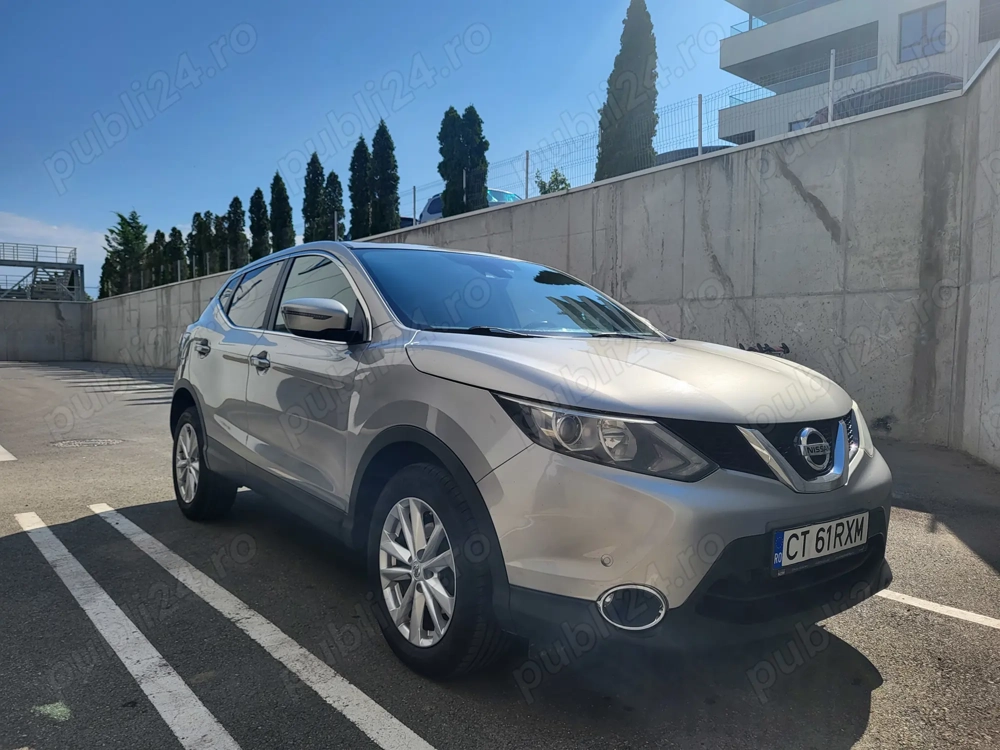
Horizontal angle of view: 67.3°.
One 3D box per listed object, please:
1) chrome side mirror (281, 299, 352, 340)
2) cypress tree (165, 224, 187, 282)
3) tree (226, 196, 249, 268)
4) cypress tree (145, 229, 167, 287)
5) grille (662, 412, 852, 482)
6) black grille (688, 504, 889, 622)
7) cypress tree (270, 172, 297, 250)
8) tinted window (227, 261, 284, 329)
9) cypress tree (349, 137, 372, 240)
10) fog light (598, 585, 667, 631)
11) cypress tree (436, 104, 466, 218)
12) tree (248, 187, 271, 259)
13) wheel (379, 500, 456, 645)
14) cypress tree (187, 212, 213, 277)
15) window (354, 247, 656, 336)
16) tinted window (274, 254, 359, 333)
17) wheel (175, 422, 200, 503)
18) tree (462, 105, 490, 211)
[{"bbox_3d":[-0.704,-0.208,2.877,0.235,0.165,0.165,0,2,-37],"label":"chrome side mirror"},{"bbox_3d":[-19.016,-6.861,43.957,1.200,3.644,1.200,0,2,-37],"label":"cypress tree"},{"bbox_3d":[-10.360,-5.513,29.630,0.840,3.033,0.840,-1,3,-40],"label":"tree"},{"bbox_3d":[-21.938,-7.252,47.772,1.250,4.115,1.250,0,2,-37],"label":"cypress tree"},{"bbox_3d":[0.907,0.221,2.316,1.040,0.205,0.190,0,2,-37],"label":"grille"},{"bbox_3d":[0.935,0.556,2.277,1.040,0.280,0.140,0,2,-37],"label":"black grille"},{"bbox_3d":[-7.718,-5.577,26.768,0.926,3.280,0.926,0,2,-41],"label":"cypress tree"},{"bbox_3d":[-1.320,-0.417,4.041,0.070,0.370,0.660,22,-11,-36],"label":"tinted window"},{"bbox_3d":[-4.224,-5.495,22.727,0.726,3.443,0.726,0,2,-41],"label":"cypress tree"},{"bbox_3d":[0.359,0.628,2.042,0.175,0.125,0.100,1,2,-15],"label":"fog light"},{"bbox_3d":[-1.226,-5.143,18.668,0.721,3.023,0.721,1,2,0],"label":"cypress tree"},{"bbox_3d":[-10.581,-6.425,32.951,0.980,3.669,0.980,0,2,-37],"label":"tree"},{"bbox_3d":[-0.202,0.630,2.463,0.190,0.467,0.467,0,2,-37],"label":"wheel"},{"bbox_3d":[-13.238,-5.641,33.083,1.054,3.012,1.054,-1,3,-40],"label":"cypress tree"},{"bbox_3d":[0.094,-0.346,3.384,1.400,0.130,1.000,0,29,-37],"label":"window"},{"bbox_3d":[-0.797,-0.366,3.404,0.060,0.467,1.042,25,-13,-35],"label":"tinted window"},{"bbox_3d":[-1.802,0.529,4.552,0.190,0.465,0.465,0,2,-37],"label":"wheel"},{"bbox_3d":[-0.662,-5.628,20.007,0.850,3.130,0.850,1,1,0],"label":"tree"}]

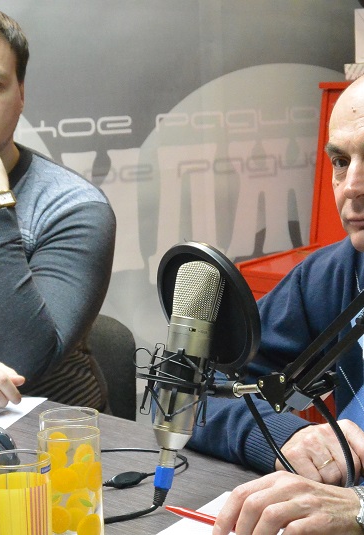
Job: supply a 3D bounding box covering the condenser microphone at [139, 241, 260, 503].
[{"bbox_3d":[0.008,0.114,1.814,0.130,0.285,0.150,10,0,-42],"label":"condenser microphone"}]

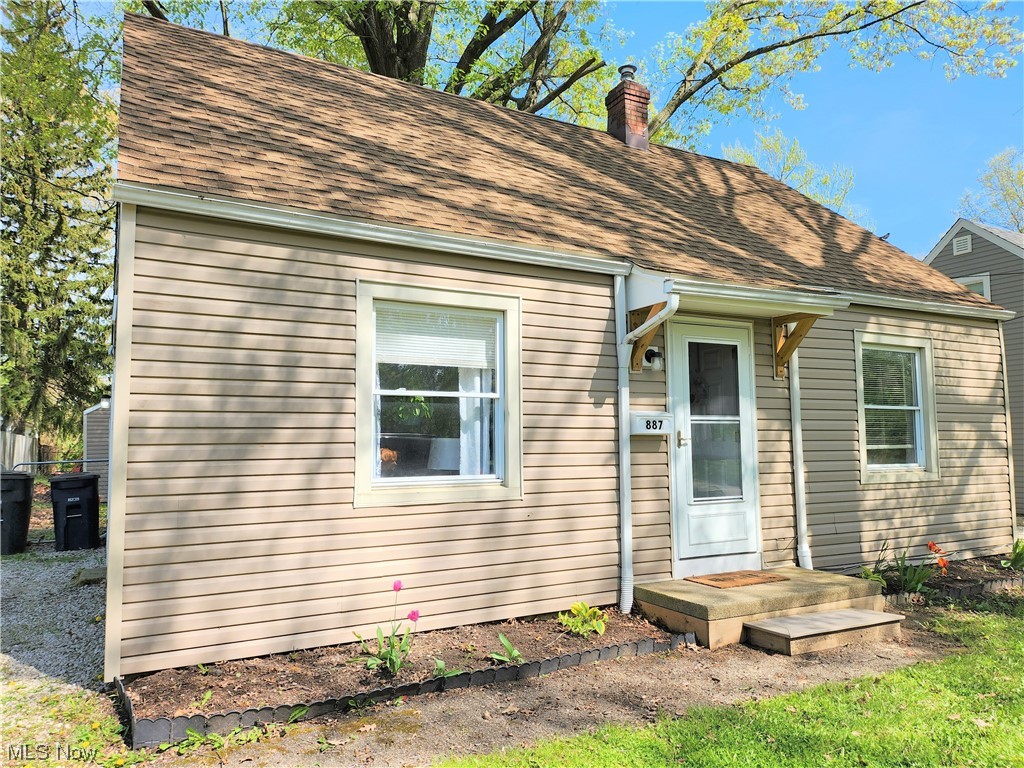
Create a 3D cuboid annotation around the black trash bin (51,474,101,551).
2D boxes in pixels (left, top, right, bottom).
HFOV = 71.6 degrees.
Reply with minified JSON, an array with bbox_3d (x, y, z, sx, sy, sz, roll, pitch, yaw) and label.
[{"bbox_3d":[-6.288,1.822,10.228,0.610,1.050,0.750,2,-5,-29],"label":"black trash bin"}]

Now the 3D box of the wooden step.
[{"bbox_3d":[2.265,1.774,5.134,1.170,0.128,0.415,2,-5,-29],"label":"wooden step"}]

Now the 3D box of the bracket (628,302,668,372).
[{"bbox_3d":[1.143,-0.411,5.767,0.115,0.575,0.440,2,-5,-29],"label":"bracket"}]

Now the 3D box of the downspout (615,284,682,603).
[{"bbox_3d":[1.076,0.448,5.570,0.185,2.720,0.590,2,-5,-29],"label":"downspout"}]

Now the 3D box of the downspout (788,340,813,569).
[{"bbox_3d":[2.730,0.568,6.755,0.100,2.390,0.090,2,-5,-29],"label":"downspout"}]

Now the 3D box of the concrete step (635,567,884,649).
[{"bbox_3d":[1.960,1.758,5.740,1.875,0.264,0.945,2,-5,-29],"label":"concrete step"}]

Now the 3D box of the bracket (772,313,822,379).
[{"bbox_3d":[2.643,-0.355,6.586,0.115,0.575,0.440,2,-5,-29],"label":"bracket"}]

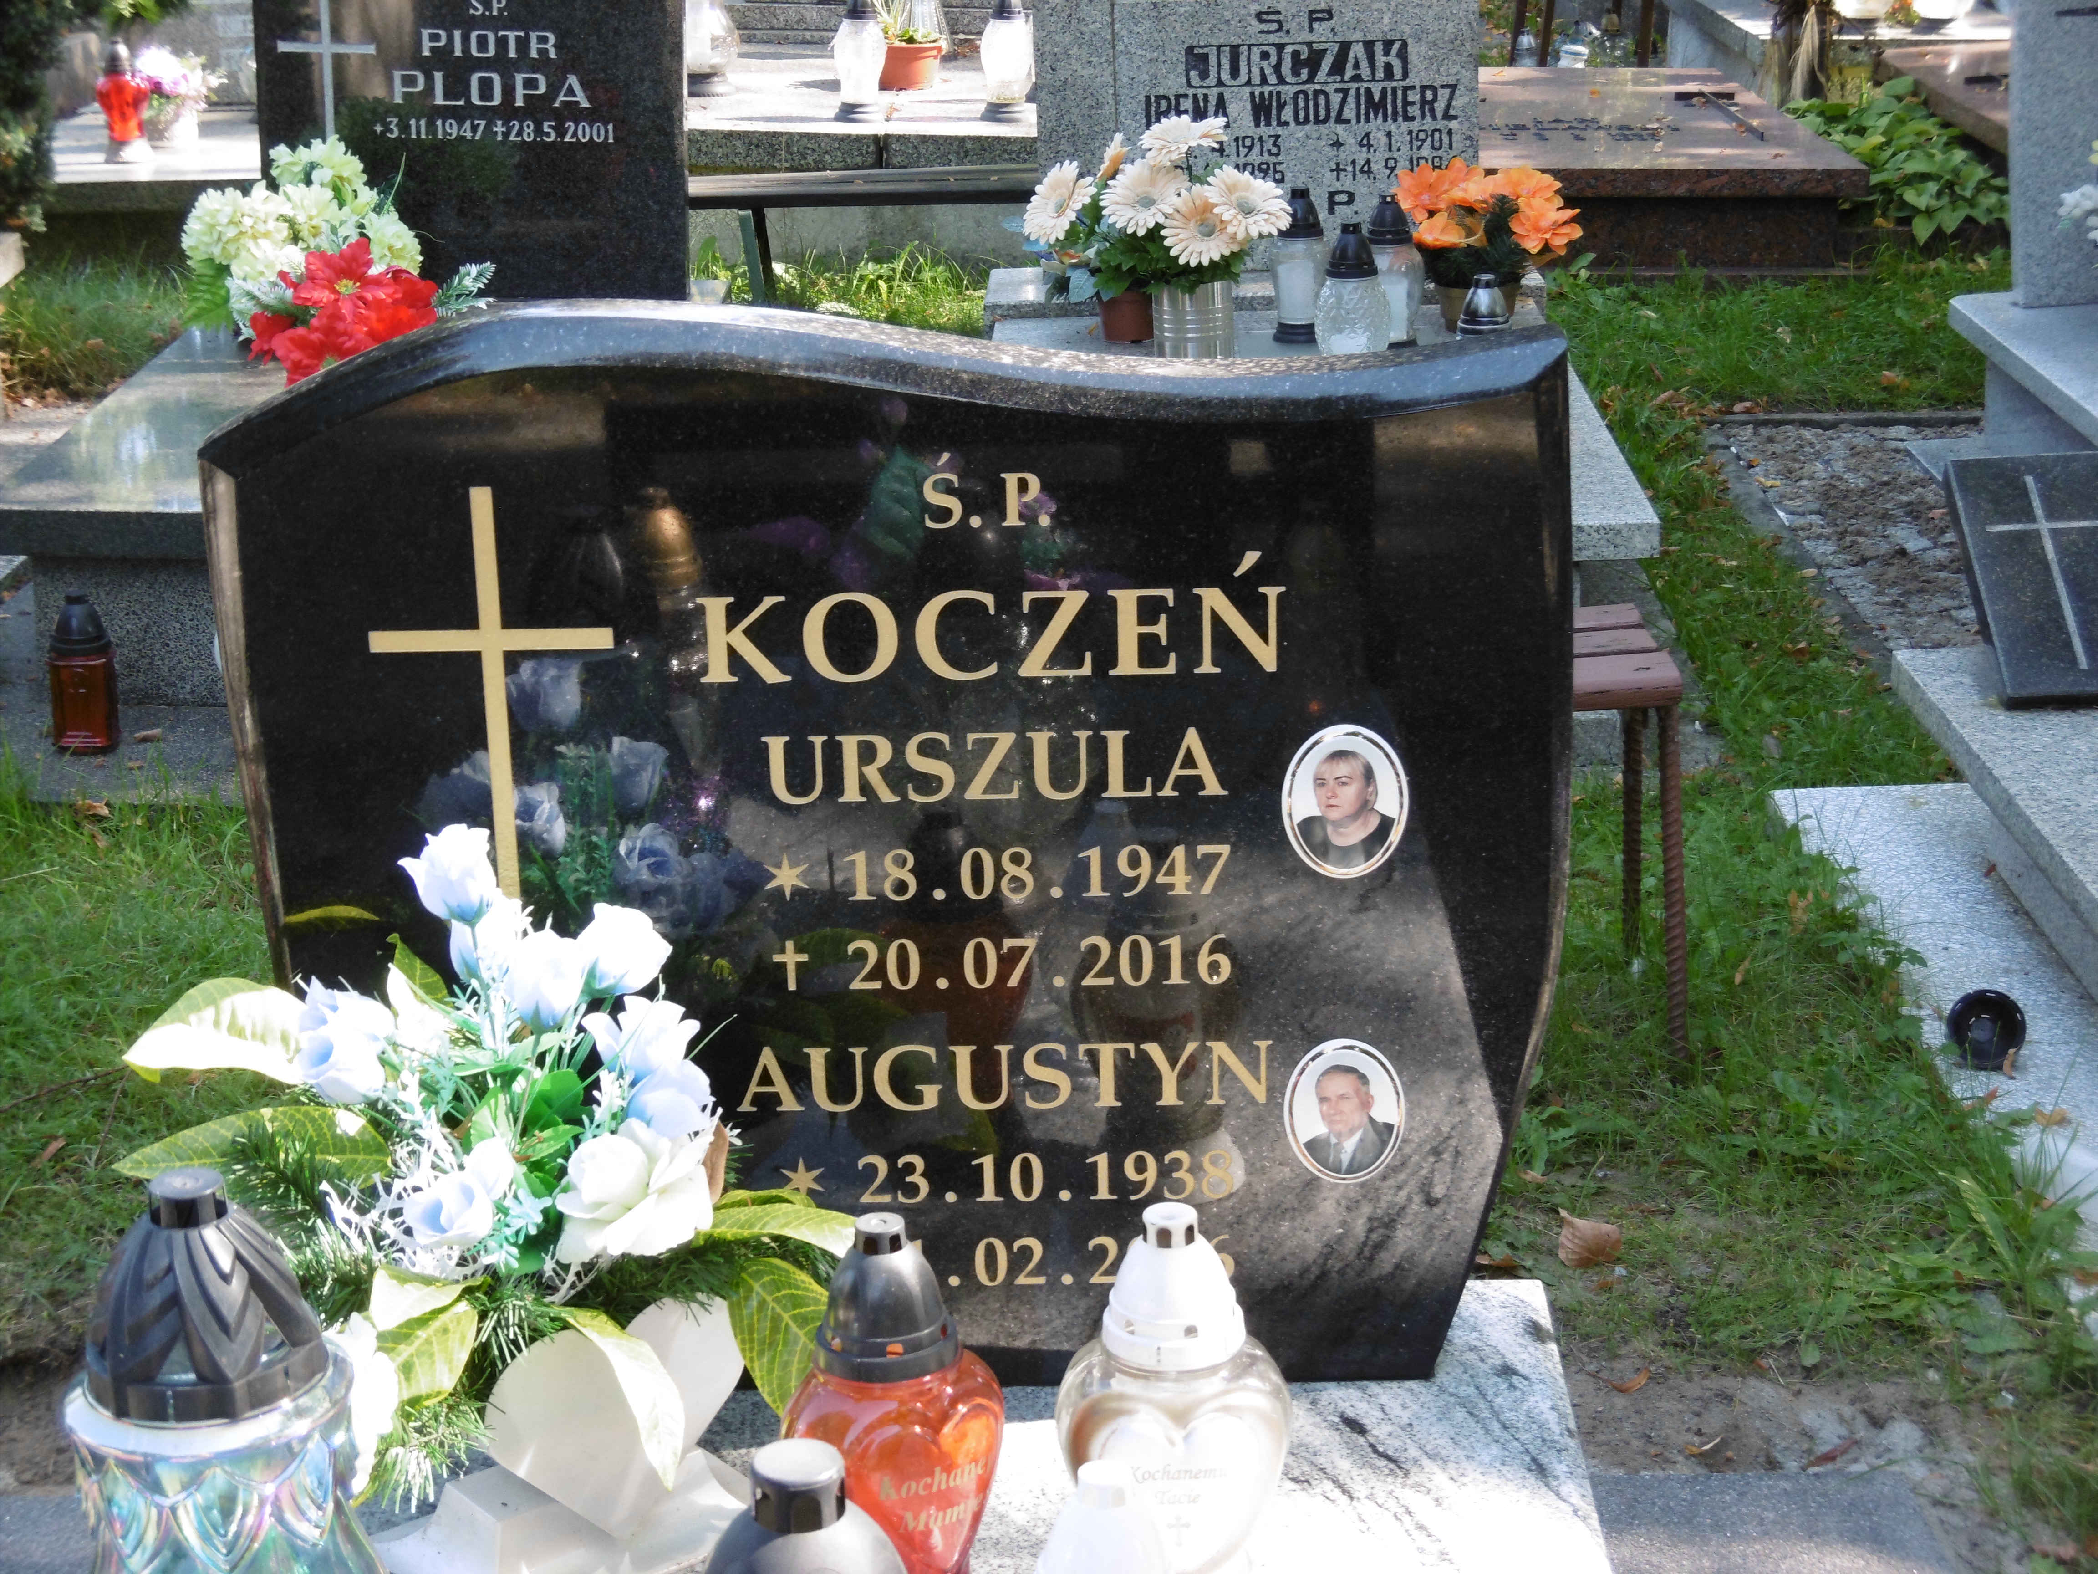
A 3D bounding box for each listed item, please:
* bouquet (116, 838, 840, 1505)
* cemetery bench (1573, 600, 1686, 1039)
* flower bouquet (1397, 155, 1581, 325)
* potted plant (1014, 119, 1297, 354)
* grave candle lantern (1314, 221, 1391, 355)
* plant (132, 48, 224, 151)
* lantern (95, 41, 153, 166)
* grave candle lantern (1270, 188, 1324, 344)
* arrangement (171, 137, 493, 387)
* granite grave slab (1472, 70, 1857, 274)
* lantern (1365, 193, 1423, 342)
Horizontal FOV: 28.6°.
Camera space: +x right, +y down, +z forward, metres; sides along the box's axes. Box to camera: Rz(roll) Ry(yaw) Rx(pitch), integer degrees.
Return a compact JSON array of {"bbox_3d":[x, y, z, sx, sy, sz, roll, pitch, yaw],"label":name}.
[{"bbox_3d":[-0.332,0.213,2.426,0.420,0.360,0.310,-1,17,0],"label":"bouquet"},{"bbox_3d":[0.177,0.045,4.808,1.050,0.430,0.400,0,17,1],"label":"cemetery bench"},{"bbox_3d":[0.656,-0.817,6.119,0.275,0.262,0.230,-1,17,0],"label":"flower bouquet"},{"bbox_3d":[0.161,-0.798,5.935,0.375,0.355,0.300,-1,17,0],"label":"potted plant"},{"bbox_3d":[0.435,-0.726,5.955,0.112,0.200,0.112,-1,17,0],"label":"grave candle lantern"},{"bbox_3d":[-2.168,-1.716,10.242,0.200,0.227,0.190,0,17,1],"label":"plant"},{"bbox_3d":[-1.970,-1.467,8.780,0.118,0.265,0.118,-1,17,0],"label":"lantern"},{"bbox_3d":[0.405,-0.854,6.748,0.087,0.243,0.087,0,17,1],"label":"grave candle lantern"},{"bbox_3d":[-1.207,-0.900,6.896,0.460,0.358,0.360,0,17,1],"label":"arrangement"},{"bbox_3d":[1.402,-1.588,10.578,1.000,0.265,1.980,0,17,1],"label":"granite grave slab"},{"bbox_3d":[0.498,-0.765,6.031,0.104,0.228,0.104,-1,17,0],"label":"lantern"}]

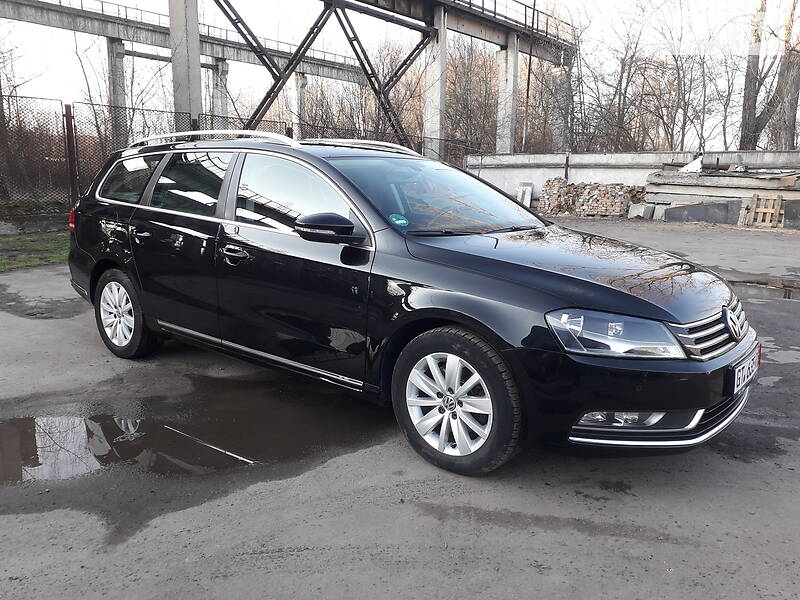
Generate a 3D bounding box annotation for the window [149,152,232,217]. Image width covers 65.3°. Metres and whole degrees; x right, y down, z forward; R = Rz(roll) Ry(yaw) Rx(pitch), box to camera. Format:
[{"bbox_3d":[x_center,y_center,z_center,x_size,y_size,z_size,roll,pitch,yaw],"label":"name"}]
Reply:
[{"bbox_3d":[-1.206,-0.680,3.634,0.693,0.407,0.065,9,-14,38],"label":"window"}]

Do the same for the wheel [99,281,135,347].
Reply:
[{"bbox_3d":[-1.872,0.089,4.291,0.440,0.440,0.160,9,13,38],"label":"wheel"}]

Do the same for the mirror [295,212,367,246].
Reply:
[{"bbox_3d":[-0.323,-0.319,2.761,0.260,0.145,0.220,9,13,38],"label":"mirror"}]

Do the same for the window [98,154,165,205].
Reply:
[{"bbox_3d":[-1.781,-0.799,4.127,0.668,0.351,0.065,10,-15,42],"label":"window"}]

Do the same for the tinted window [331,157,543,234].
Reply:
[{"bbox_3d":[0.255,-0.598,3.465,0.949,0.100,1.420,39,30,27],"label":"tinted window"}]

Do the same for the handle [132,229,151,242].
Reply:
[{"bbox_3d":[-1.593,-0.397,3.860,0.205,0.080,0.060,9,13,38],"label":"handle"}]

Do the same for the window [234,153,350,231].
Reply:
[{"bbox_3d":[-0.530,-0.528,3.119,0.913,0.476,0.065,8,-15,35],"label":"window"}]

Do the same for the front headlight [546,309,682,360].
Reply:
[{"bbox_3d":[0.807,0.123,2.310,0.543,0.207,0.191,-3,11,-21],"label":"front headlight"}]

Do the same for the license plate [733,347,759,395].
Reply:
[{"bbox_3d":[1.469,0.288,2.633,0.020,0.112,0.520,9,13,38],"label":"license plate"}]

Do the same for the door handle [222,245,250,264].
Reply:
[{"bbox_3d":[-0.867,-0.238,3.284,0.246,0.106,0.060,9,13,38],"label":"door handle"}]

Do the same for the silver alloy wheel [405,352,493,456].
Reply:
[{"bbox_3d":[0.243,0.422,2.627,0.440,0.440,0.160,9,14,39],"label":"silver alloy wheel"}]

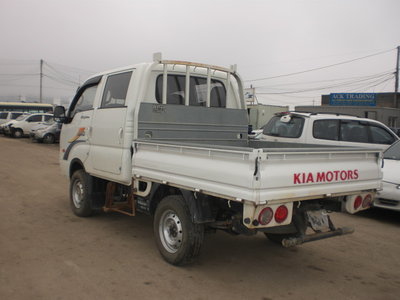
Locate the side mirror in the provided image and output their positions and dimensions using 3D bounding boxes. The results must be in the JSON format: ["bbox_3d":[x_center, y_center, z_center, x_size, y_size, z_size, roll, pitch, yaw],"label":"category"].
[{"bbox_3d":[-2.205,-0.556,6.533,0.180,0.240,0.110,0,3,-36],"label":"side mirror"}]

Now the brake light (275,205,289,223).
[{"bbox_3d":[0.659,0.519,3.363,0.145,0.145,0.050,0,3,-36],"label":"brake light"}]

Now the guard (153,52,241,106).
[{"bbox_3d":[-0.016,-0.838,5.174,1.460,0.600,0.090,0,3,-36],"label":"guard"}]

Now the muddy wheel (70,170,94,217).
[{"bbox_3d":[-1.674,0.615,6.047,0.210,0.660,0.660,0,3,-37],"label":"muddy wheel"}]

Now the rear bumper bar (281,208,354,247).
[{"bbox_3d":[1.058,0.656,3.700,1.000,0.290,0.180,0,3,-36],"label":"rear bumper bar"}]

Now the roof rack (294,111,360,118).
[{"bbox_3d":[2.706,-0.786,9.565,1.650,0.110,1.000,0,3,-33],"label":"roof rack"}]

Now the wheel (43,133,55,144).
[{"bbox_3d":[-8.589,-0.632,23.564,0.610,0.610,0.200,0,4,-37],"label":"wheel"}]

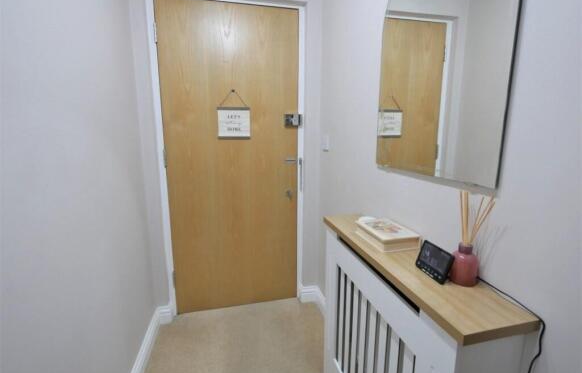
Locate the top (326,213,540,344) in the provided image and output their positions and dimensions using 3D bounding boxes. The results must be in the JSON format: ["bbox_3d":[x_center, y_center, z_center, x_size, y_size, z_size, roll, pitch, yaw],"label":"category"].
[{"bbox_3d":[0.324,0.217,0.886,0.182,0.021,0.769,-2,10,-12],"label":"top"}]

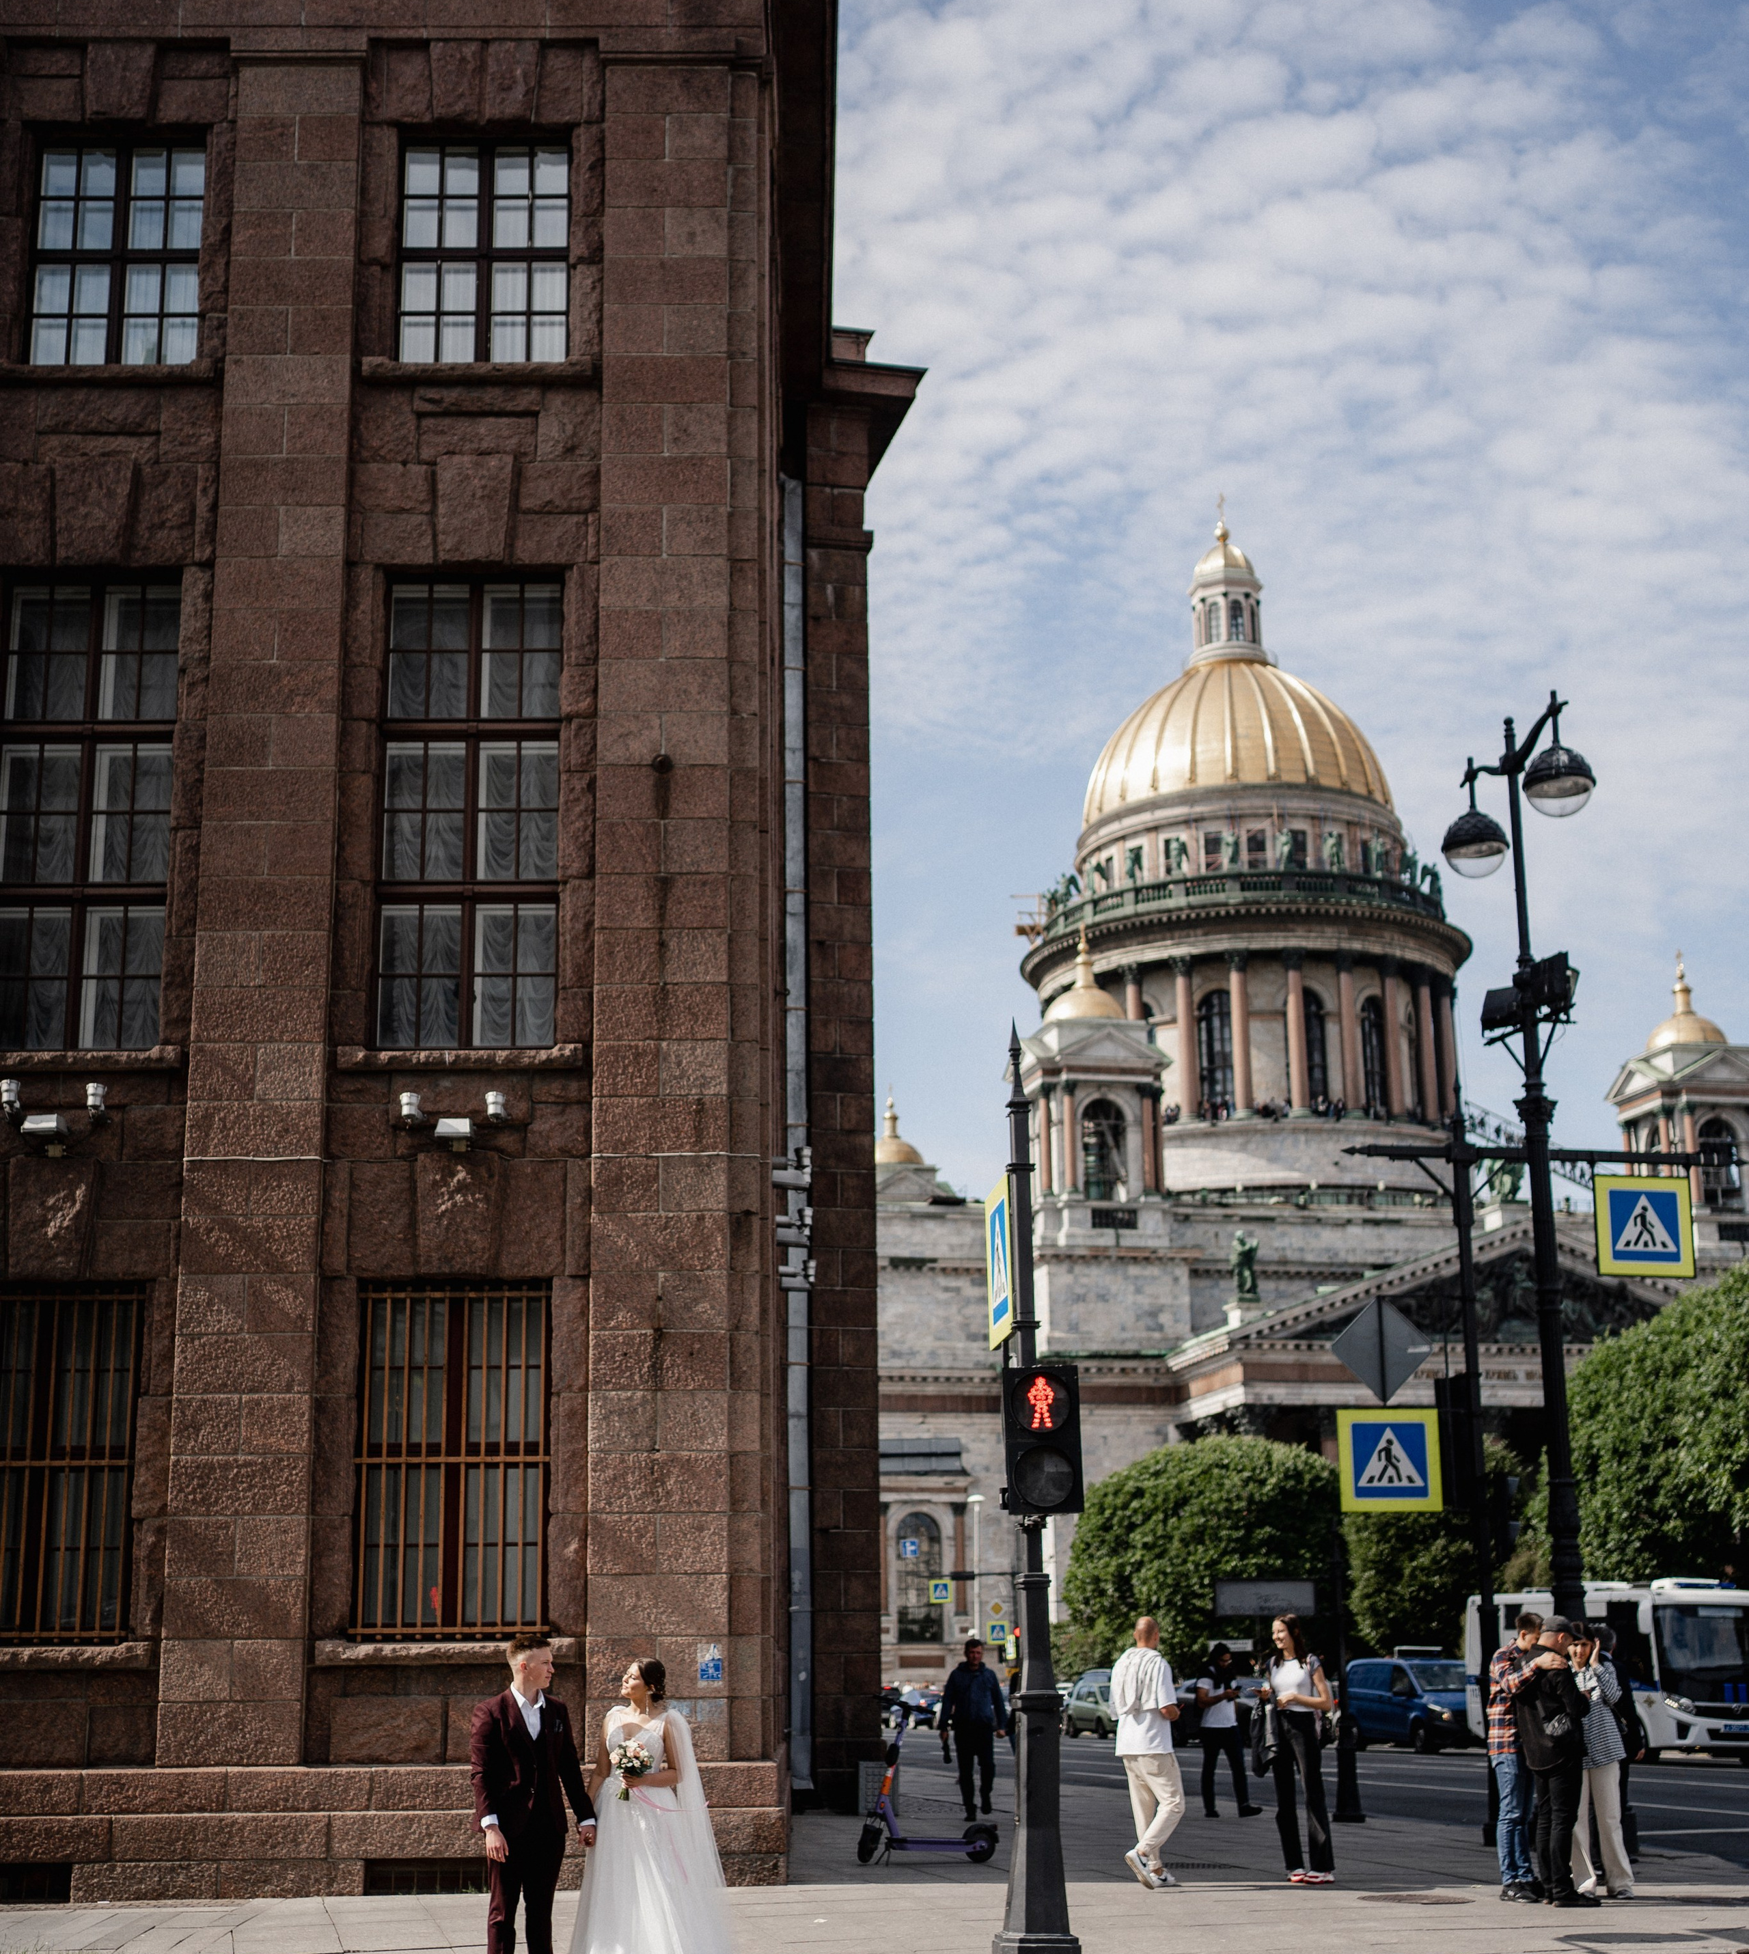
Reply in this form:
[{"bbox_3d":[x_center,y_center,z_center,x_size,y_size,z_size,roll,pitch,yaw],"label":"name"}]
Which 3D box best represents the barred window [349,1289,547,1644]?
[{"bbox_3d":[-3.082,3.508,18.567,1.378,2.527,0.200,0,-14,-1],"label":"barred window"}]

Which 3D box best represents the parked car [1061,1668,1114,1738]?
[{"bbox_3d":[5.705,17.003,59.632,1.780,1.580,4.400,2,-14,-11],"label":"parked car"}]

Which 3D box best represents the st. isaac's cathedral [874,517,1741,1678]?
[{"bbox_3d":[32.413,4.904,218.691,108.000,101.500,98.000,2,-15,-13],"label":"st. isaac's cathedral"}]

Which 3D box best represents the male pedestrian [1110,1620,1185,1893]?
[{"bbox_3d":[1.850,5.229,17.238,0.480,1.745,0.380,-13,-19,40],"label":"male pedestrian"}]

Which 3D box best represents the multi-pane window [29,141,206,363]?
[{"bbox_3d":[-6.262,-5.984,21.083,1.385,2.073,0.200,0,-14,-1],"label":"multi-pane window"}]

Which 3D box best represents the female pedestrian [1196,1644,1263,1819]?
[{"bbox_3d":[3.507,7.522,25.508,0.550,1.643,0.520,-10,-17,30],"label":"female pedestrian"}]

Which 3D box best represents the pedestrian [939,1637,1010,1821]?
[{"bbox_3d":[0.978,7.543,25.619,0.680,1.729,0.500,-1,-15,0],"label":"pedestrian"}]

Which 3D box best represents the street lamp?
[{"bbox_3d":[5.402,2.234,20.459,0.750,9.050,2.200,2,-14,-11],"label":"street lamp"}]

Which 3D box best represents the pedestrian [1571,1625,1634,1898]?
[{"bbox_3d":[4.554,4.962,16.211,0.460,1.664,0.400,-15,-20,42],"label":"pedestrian"}]

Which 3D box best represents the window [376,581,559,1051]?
[{"bbox_3d":[-3.181,-1.302,19.939,1.387,3.865,0.200,0,-14,-1],"label":"window"}]

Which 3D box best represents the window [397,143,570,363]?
[{"bbox_3d":[-3.289,-6.105,21.480,1.427,2.064,0.180,0,-15,-2],"label":"window"}]

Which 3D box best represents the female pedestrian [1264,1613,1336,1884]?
[{"bbox_3d":[2.883,5.209,17.239,0.450,1.731,0.300,-10,-17,31],"label":"female pedestrian"}]

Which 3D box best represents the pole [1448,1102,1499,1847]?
[{"bbox_3d":[4.827,3.771,20.381,0.330,6.012,0.330,-1,-14,0],"label":"pole"}]

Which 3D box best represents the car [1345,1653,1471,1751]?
[{"bbox_3d":[12.236,16.061,56.244,1.980,1.920,5.100,2,-15,-11],"label":"car"}]

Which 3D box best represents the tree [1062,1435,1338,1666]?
[{"bbox_3d":[9.454,17.249,73.998,8.042,7.805,7.640,-1,-14,0],"label":"tree"}]

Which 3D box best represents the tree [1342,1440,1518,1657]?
[{"bbox_3d":[13.458,14.907,62.867,4.600,6.835,4.600,-1,-15,0],"label":"tree"}]

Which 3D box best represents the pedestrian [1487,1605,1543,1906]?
[{"bbox_3d":[4.001,4.883,16.020,0.440,1.732,0.480,3,-15,-15],"label":"pedestrian"}]

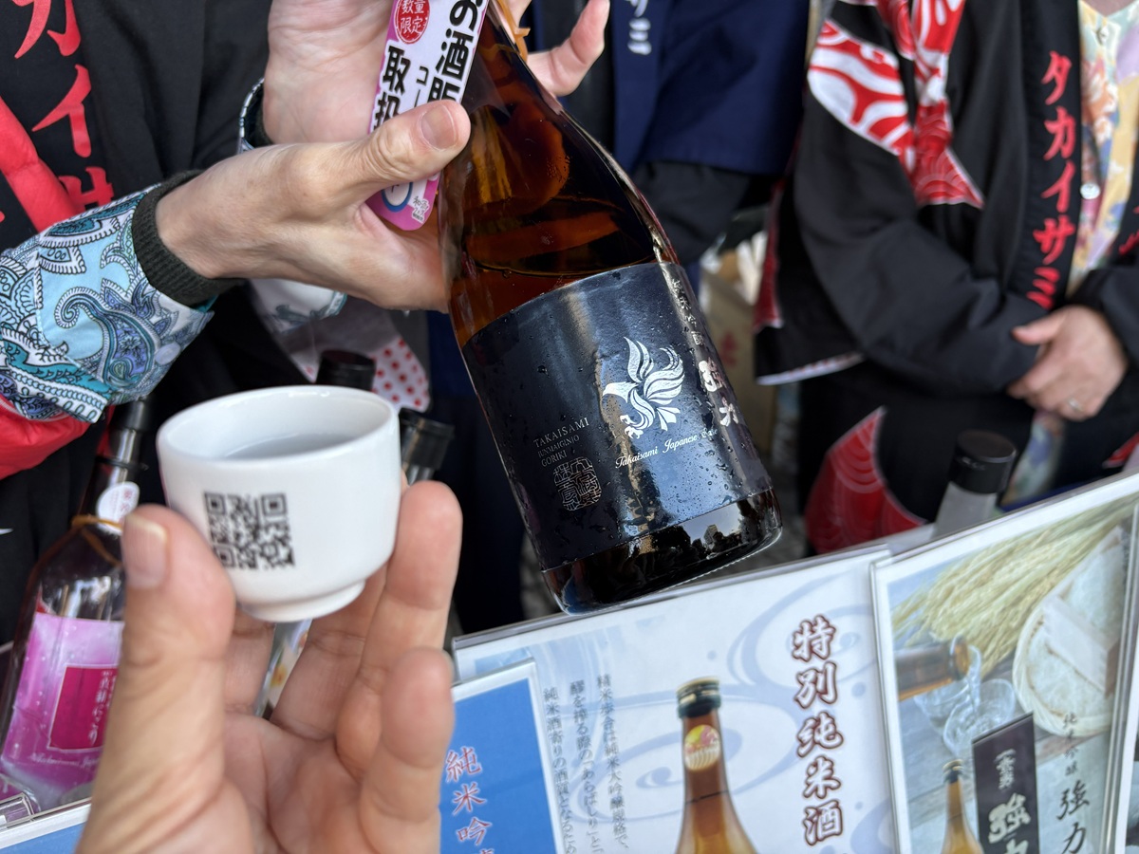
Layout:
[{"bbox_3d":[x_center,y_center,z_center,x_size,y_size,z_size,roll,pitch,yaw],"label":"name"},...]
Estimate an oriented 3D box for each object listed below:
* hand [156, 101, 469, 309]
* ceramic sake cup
[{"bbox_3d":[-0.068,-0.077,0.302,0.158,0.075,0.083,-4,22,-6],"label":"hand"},{"bbox_3d":[-0.068,0.019,0.209,0.054,0.045,0.054,0,21,0],"label":"ceramic sake cup"}]

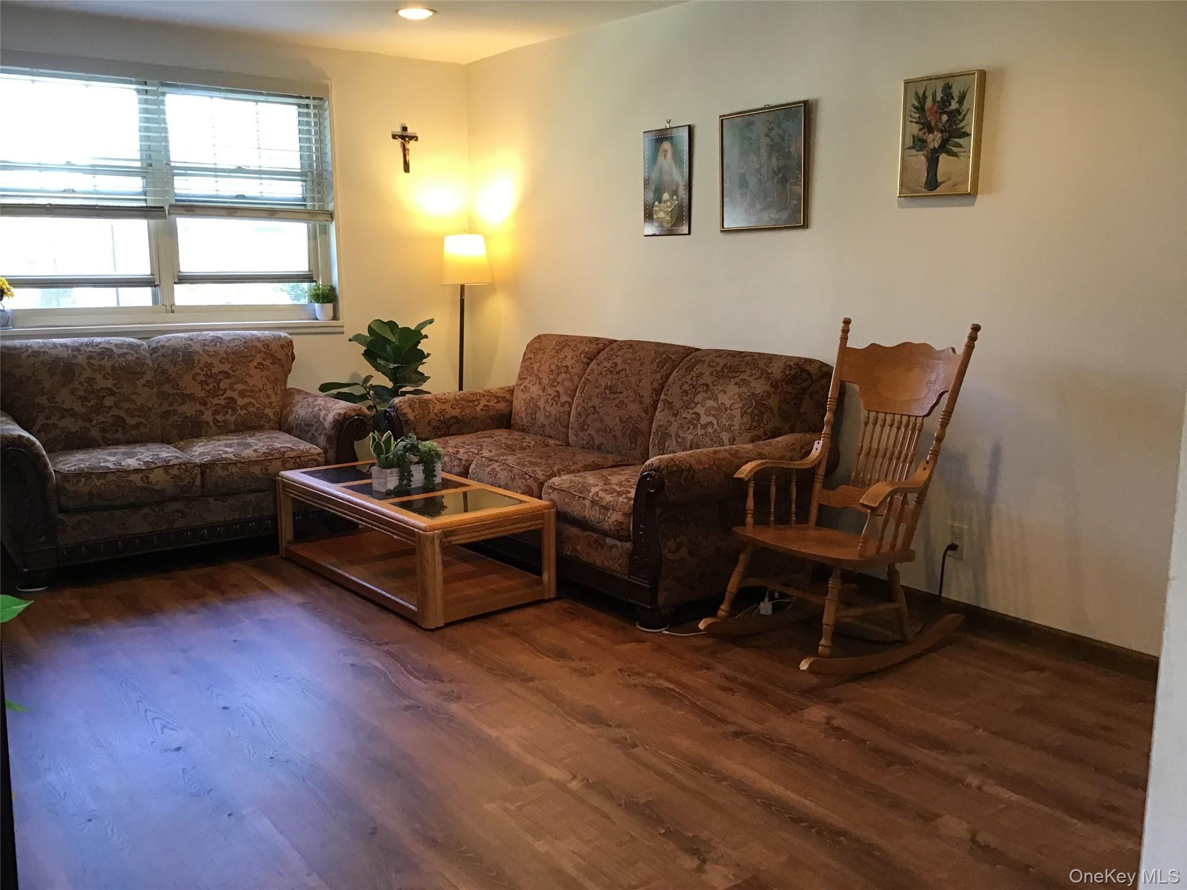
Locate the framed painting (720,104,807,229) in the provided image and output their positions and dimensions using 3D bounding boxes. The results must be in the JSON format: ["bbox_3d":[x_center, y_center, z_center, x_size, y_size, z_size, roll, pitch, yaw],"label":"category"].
[{"bbox_3d":[0.697,-1.125,4.361,0.030,0.481,0.476,-7,12,-36],"label":"framed painting"}]

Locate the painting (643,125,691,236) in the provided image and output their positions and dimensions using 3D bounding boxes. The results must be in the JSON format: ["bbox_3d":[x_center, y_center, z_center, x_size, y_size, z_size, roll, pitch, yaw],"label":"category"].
[{"bbox_3d":[0.339,-1.195,4.843,0.022,0.473,0.316,-7,12,-36],"label":"painting"}]

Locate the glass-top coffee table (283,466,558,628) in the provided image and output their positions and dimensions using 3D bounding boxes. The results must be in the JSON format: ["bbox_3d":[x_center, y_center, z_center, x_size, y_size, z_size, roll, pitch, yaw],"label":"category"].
[{"bbox_3d":[-0.770,0.364,4.442,0.600,0.376,1.250,-8,12,-39],"label":"glass-top coffee table"}]

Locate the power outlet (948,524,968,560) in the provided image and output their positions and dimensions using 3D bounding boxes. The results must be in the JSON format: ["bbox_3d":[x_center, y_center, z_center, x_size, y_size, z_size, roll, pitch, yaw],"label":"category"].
[{"bbox_3d":[1.300,0.349,3.805,0.012,0.117,0.071,-7,12,-36],"label":"power outlet"}]

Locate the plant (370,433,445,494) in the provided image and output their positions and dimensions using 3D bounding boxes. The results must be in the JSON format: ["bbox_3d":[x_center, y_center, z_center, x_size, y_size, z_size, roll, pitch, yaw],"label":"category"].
[{"bbox_3d":[-0.775,0.056,4.452,0.320,0.240,0.140,-5,11,-27],"label":"plant"}]

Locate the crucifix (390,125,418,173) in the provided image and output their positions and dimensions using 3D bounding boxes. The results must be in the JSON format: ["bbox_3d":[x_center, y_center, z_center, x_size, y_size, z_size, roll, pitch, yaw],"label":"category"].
[{"bbox_3d":[-1.054,-1.666,5.996,0.165,0.256,0.030,-7,12,-36],"label":"crucifix"}]

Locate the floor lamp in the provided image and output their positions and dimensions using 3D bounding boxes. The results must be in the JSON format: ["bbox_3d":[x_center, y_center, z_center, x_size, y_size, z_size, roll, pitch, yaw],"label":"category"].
[{"bbox_3d":[-0.716,-0.460,6.059,0.285,1.460,0.285,-7,12,-36],"label":"floor lamp"}]

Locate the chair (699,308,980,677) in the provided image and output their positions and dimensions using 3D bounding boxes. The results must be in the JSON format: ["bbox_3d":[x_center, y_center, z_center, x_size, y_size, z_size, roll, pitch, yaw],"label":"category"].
[{"bbox_3d":[0.797,0.148,3.549,0.770,1.100,0.570,-7,12,-36],"label":"chair"}]

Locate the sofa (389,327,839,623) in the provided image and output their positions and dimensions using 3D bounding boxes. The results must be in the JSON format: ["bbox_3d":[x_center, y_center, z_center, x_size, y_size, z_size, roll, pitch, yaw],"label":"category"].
[{"bbox_3d":[-0.061,0.013,4.813,0.890,0.945,2.190,-7,12,-36],"label":"sofa"}]

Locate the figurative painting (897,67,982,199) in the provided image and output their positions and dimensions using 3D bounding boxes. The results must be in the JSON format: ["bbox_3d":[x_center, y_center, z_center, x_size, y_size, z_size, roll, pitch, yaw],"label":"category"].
[{"bbox_3d":[1.199,-1.067,3.677,0.042,0.399,0.297,-7,12,-36],"label":"figurative painting"}]

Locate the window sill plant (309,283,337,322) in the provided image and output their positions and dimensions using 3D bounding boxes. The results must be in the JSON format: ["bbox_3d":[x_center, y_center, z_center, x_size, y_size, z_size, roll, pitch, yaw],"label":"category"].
[{"bbox_3d":[-1.501,-0.799,5.902,0.150,0.210,0.150,-7,12,-36],"label":"window sill plant"}]

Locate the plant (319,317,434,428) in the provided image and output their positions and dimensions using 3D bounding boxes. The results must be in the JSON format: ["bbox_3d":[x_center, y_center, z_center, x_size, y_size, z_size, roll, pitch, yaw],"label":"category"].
[{"bbox_3d":[-1.144,-0.174,5.746,0.530,1.000,0.530,-7,12,-36],"label":"plant"}]

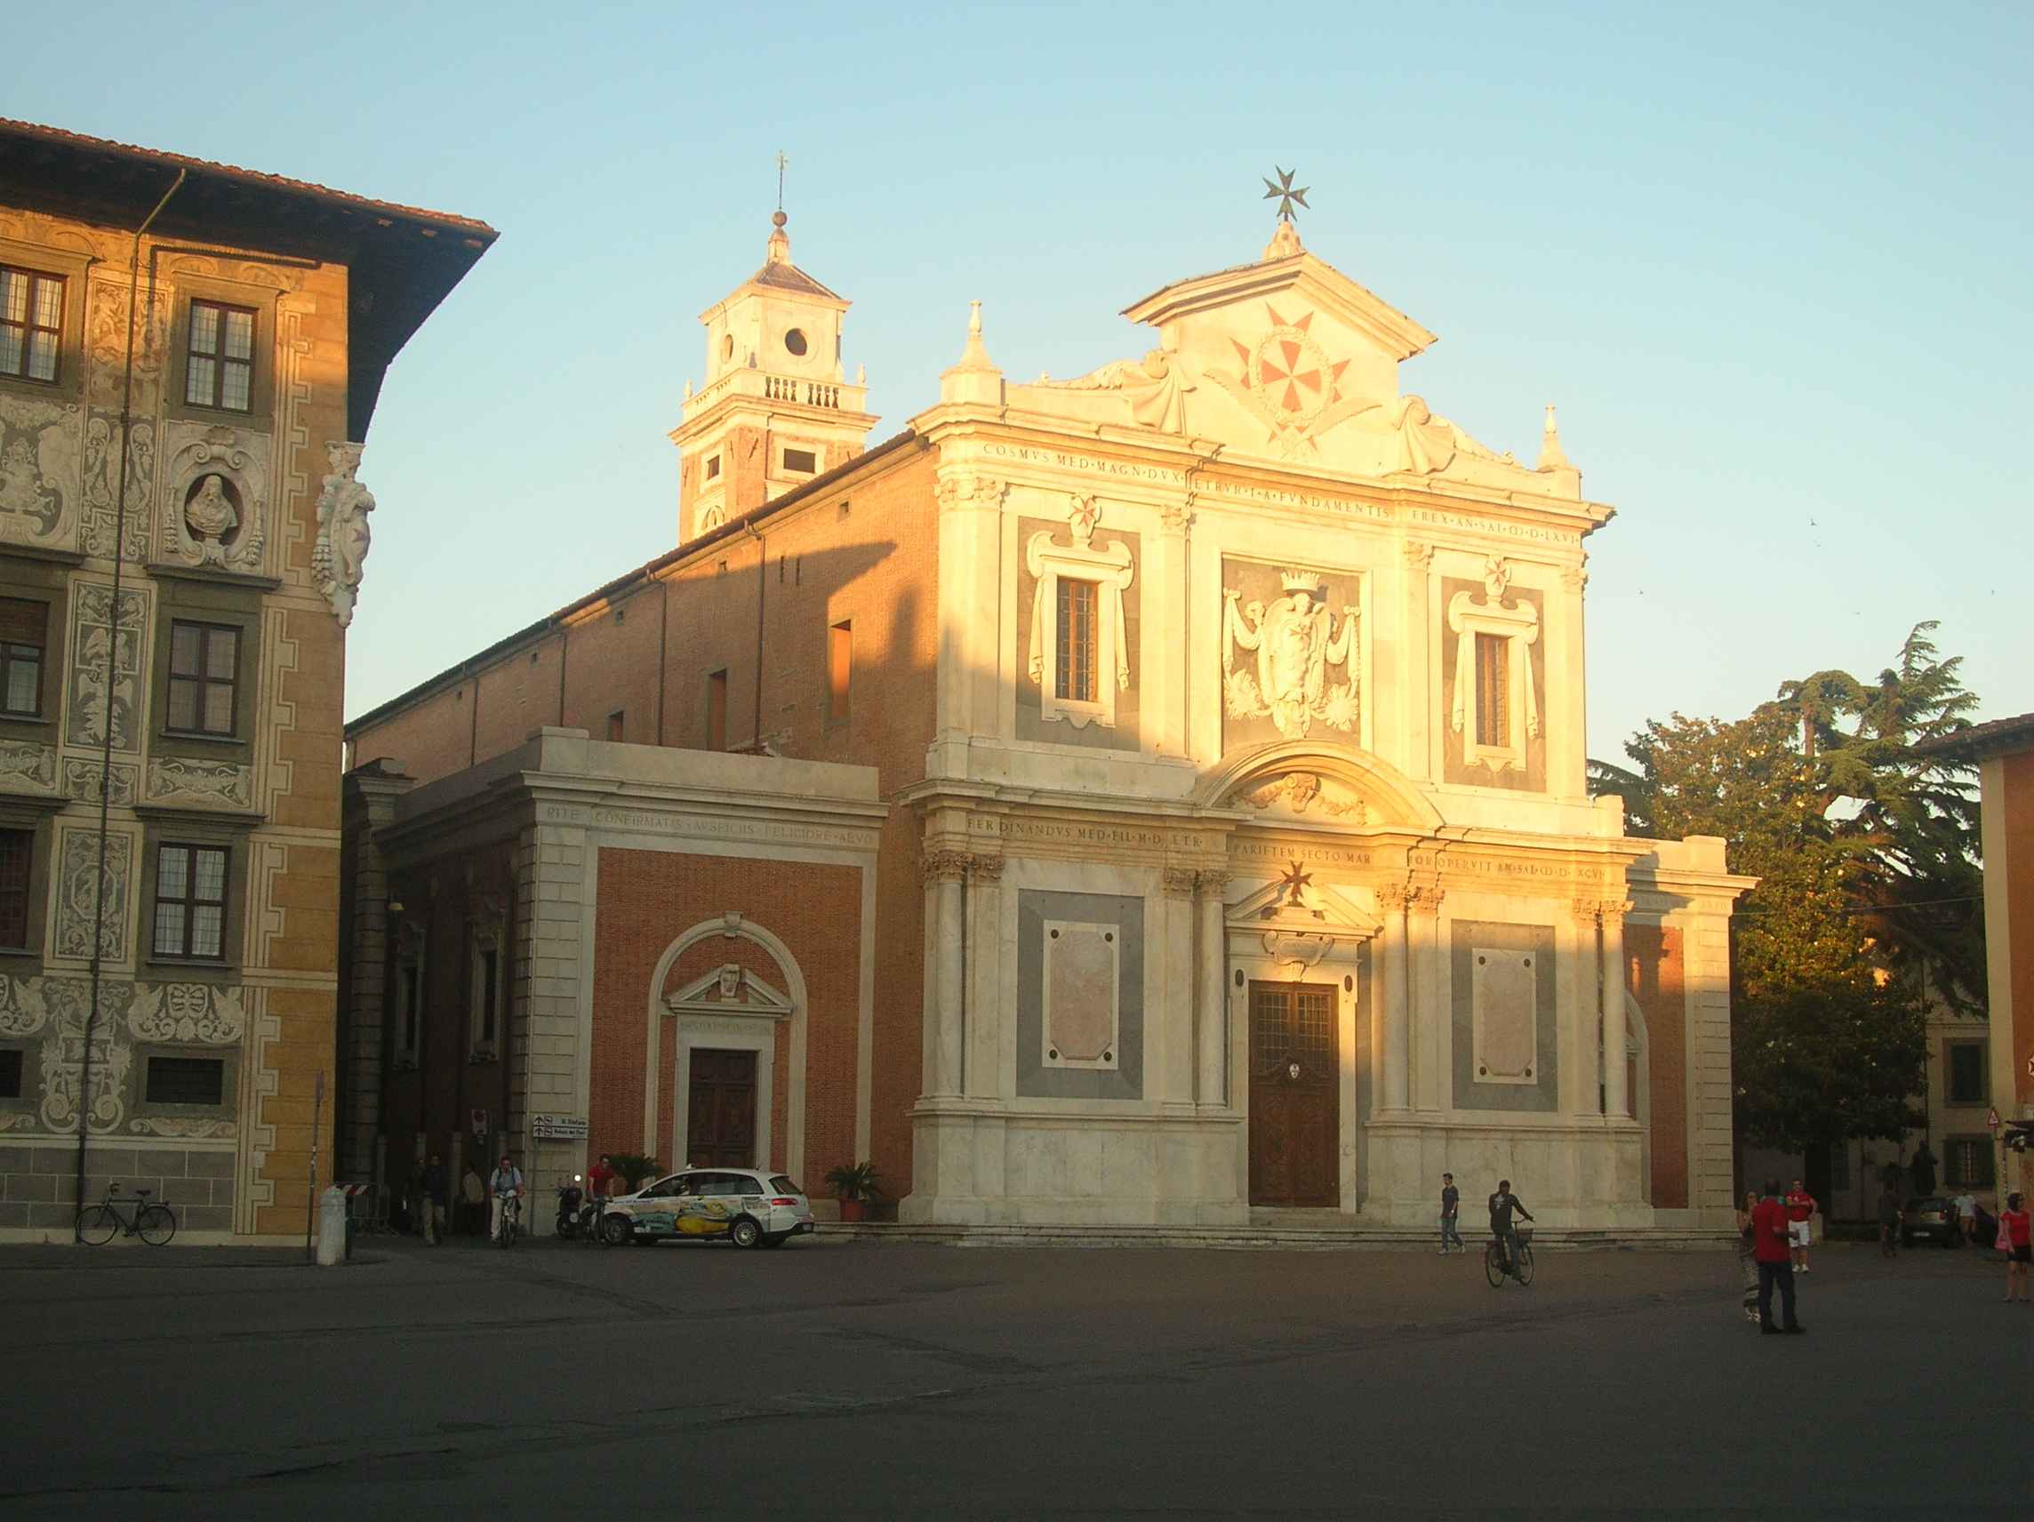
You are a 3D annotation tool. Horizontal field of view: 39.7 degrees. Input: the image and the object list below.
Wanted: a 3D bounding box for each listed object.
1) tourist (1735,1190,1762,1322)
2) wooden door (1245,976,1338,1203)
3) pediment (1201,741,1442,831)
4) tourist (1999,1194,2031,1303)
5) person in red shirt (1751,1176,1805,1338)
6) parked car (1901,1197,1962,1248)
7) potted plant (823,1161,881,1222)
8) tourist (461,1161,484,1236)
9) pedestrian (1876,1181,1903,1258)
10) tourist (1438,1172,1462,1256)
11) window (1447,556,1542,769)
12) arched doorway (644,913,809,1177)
[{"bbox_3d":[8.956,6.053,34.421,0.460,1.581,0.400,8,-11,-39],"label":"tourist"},{"bbox_3d":[6.670,8.022,67.777,2.630,5.350,0.250,5,-10,-28],"label":"wooden door"},{"bbox_3d":[7.476,0.522,68.601,6.710,2.030,1.000,5,-10,-28],"label":"pediment"},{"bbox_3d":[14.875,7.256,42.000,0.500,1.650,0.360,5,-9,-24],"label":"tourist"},{"bbox_3d":[8.664,5.650,32.132,0.450,1.736,0.500,6,-10,-32],"label":"person in red shirt"},{"bbox_3d":[27.195,13.743,83.906,1.640,1.480,3.900,-3,-9,21],"label":"parked car"},{"bbox_3d":[-3.628,9.539,62.402,1.220,1.339,1.220,1,-9,0],"label":"potted plant"},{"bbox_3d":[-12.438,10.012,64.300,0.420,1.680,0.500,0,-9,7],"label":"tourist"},{"bbox_3d":[19.351,10.163,62.500,0.520,1.700,0.450,1,-9,0],"label":"pedestrian"},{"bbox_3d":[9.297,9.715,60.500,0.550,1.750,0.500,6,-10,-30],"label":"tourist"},{"bbox_3d":[12.212,-2.486,72.001,2.940,5.560,0.500,5,-10,-28],"label":"window"},{"bbox_3d":[-6.371,6.776,62.712,3.883,6.830,0.500,5,-10,-28],"label":"arched doorway"}]

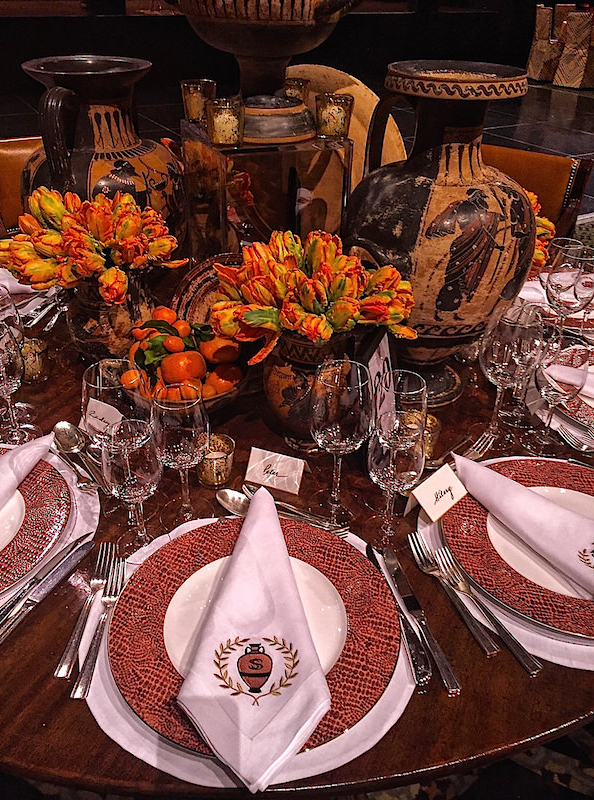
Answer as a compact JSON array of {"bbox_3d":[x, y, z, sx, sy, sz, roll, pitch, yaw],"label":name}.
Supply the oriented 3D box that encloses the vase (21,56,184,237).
[{"bbox_3d":[-0.378,-0.390,1.324,0.331,0.493,0.331,22,39,27],"label":"vase"}]

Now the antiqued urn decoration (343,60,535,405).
[{"bbox_3d":[0.232,-0.257,1.122,0.335,0.540,0.315,-23,42,-32],"label":"antiqued urn decoration"}]

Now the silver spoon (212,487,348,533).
[{"bbox_3d":[-0.024,0.158,0.949,0.200,0.022,0.042,13,35,17],"label":"silver spoon"}]

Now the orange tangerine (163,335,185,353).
[{"bbox_3d":[-0.199,-0.092,1.088,0.035,0.029,0.032,2,34,0],"label":"orange tangerine"}]

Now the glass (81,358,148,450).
[{"bbox_3d":[-0.234,0.060,0.903,0.088,0.224,0.088,-8,35,-15],"label":"glass"}]

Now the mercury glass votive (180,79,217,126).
[{"bbox_3d":[-0.202,-0.607,1.353,0.073,0.082,0.073,-3,34,-7],"label":"mercury glass votive"}]

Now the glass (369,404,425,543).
[{"bbox_3d":[0.128,0.108,0.890,0.075,0.184,0.075,9,34,9],"label":"glass"}]

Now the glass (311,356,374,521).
[{"bbox_3d":[0.057,0.061,0.913,0.087,0.226,0.087,2,34,0],"label":"glass"}]

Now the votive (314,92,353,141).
[{"bbox_3d":[0.060,-0.463,1.102,0.060,0.063,0.060,3,34,2],"label":"votive"}]

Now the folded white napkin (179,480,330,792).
[{"bbox_3d":[-0.043,0.240,0.774,0.165,0.060,0.385,1,34,0],"label":"folded white napkin"}]

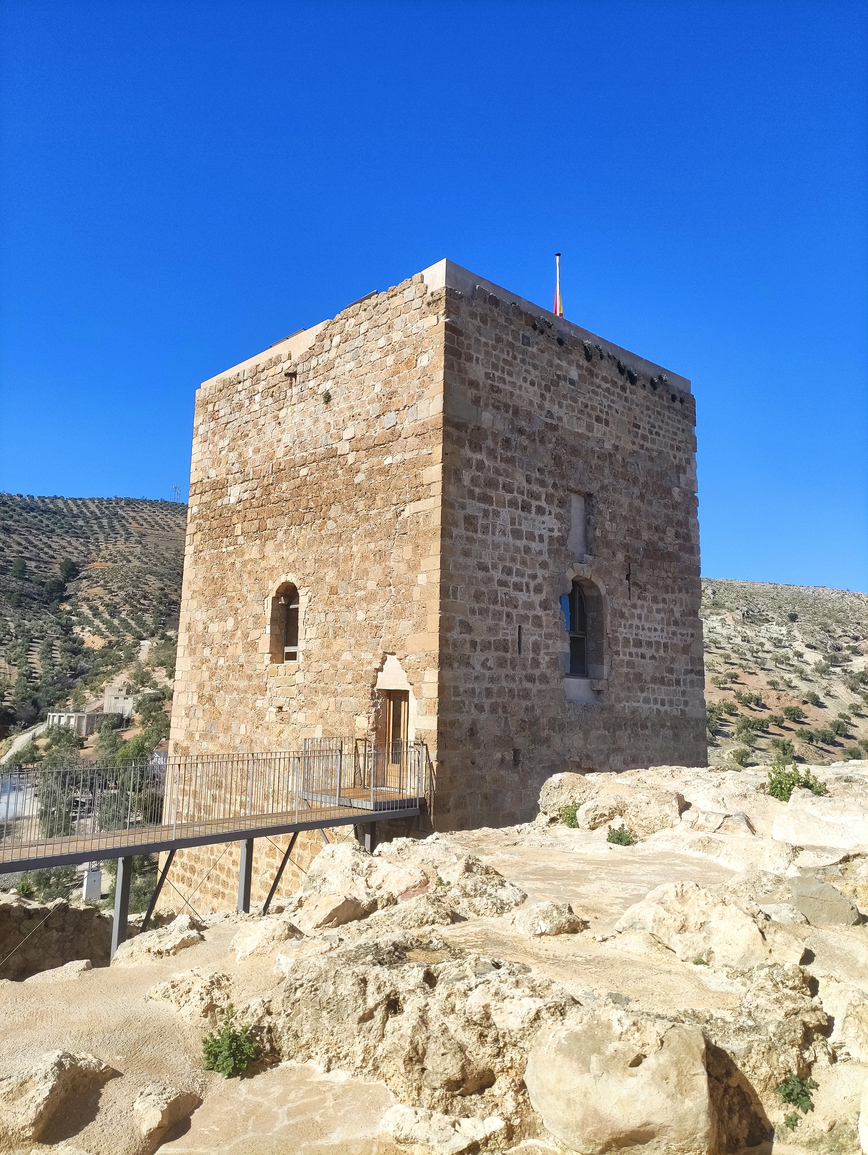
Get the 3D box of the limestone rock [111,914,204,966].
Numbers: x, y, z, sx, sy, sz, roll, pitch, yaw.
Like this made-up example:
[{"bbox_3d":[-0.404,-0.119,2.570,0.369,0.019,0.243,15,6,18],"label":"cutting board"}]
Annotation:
[{"bbox_3d":[-3.121,4.101,9.433,1.040,0.500,0.850,4,-10,-17],"label":"limestone rock"}]

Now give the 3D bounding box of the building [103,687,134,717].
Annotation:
[{"bbox_3d":[-67.301,26.638,177.849,6.000,6.600,5.000,7,-11,-32],"label":"building"}]

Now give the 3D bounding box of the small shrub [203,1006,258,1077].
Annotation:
[{"bbox_3d":[-1.218,2.775,5.000,0.320,0.362,0.300,3,-10,-12],"label":"small shrub"}]

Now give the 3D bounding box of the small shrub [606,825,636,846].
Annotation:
[{"bbox_3d":[2.685,3.710,12.000,0.405,0.274,0.360,-1,-10,12],"label":"small shrub"}]

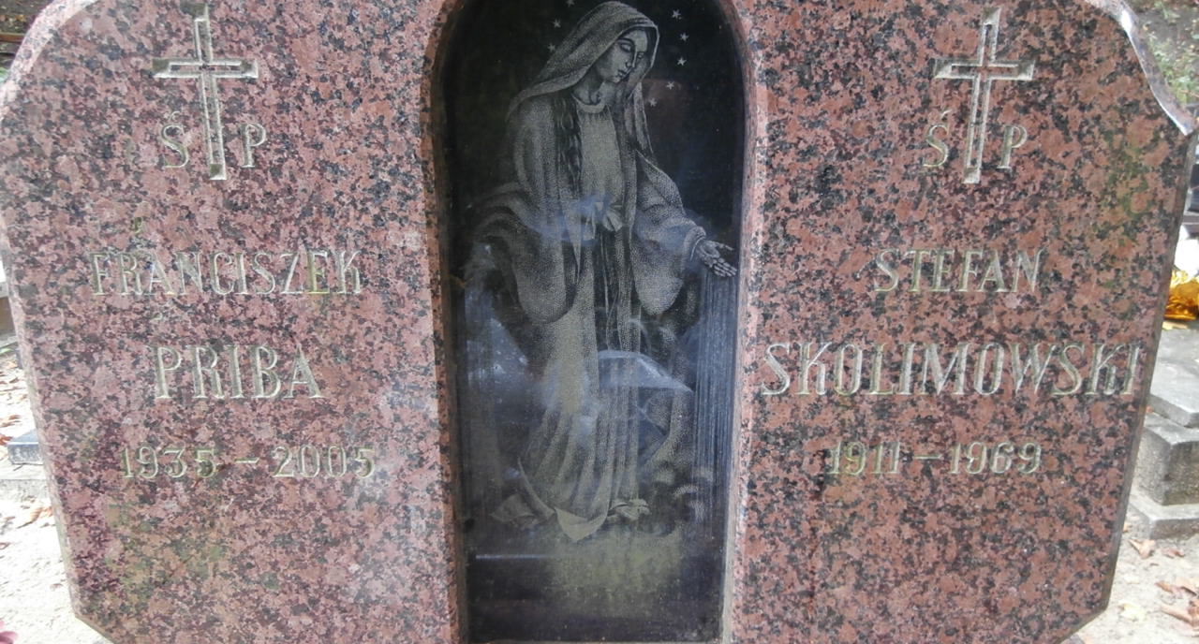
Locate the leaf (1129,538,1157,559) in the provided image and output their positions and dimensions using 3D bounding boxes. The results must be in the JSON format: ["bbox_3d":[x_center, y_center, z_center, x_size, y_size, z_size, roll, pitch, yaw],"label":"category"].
[{"bbox_3d":[1.359,0.565,2.069,0.050,0.020,0.070,-5,17,-16],"label":"leaf"}]

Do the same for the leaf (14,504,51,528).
[{"bbox_3d":[-1.512,0.519,2.223,0.052,0.022,0.100,3,17,11],"label":"leaf"}]

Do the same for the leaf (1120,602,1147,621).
[{"bbox_3d":[1.177,0.637,1.833,0.048,0.013,0.060,-8,18,-25],"label":"leaf"}]

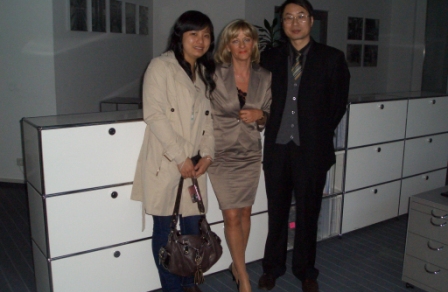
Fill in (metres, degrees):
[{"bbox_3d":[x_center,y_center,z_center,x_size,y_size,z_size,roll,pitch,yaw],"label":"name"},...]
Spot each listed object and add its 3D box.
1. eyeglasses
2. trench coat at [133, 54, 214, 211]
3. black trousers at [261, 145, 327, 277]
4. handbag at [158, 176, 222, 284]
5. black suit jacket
[{"bbox_3d":[0.425,-0.729,2.678,0.138,0.045,0.140,0,10,20],"label":"eyeglasses"},{"bbox_3d":[-0.267,-0.062,2.541,0.460,0.910,0.340,-8,14,-36],"label":"trench coat"},{"bbox_3d":[0.452,0.375,2.925,0.390,0.960,0.280,4,12,18],"label":"black trousers"},{"bbox_3d":[-0.185,0.483,2.572,0.330,0.540,0.170,-5,12,-25],"label":"handbag"},{"bbox_3d":[0.467,-0.234,2.804,0.560,0.800,0.340,4,12,17],"label":"black suit jacket"}]

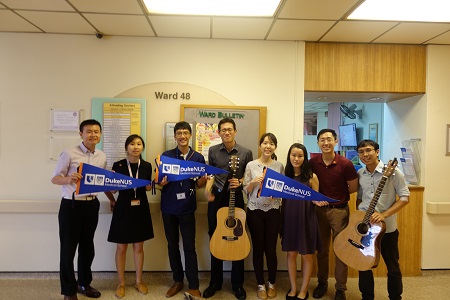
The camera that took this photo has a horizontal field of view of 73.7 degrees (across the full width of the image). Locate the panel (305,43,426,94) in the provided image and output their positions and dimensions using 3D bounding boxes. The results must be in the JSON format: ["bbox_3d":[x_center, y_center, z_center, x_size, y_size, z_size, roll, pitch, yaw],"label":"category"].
[{"bbox_3d":[1.604,-0.931,3.437,1.411,0.552,0.050,1,1,-3],"label":"panel"}]

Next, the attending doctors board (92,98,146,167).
[{"bbox_3d":[-1.149,-0.116,3.281,0.587,0.874,0.030,1,1,-3],"label":"attending doctors board"}]

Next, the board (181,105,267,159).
[{"bbox_3d":[-0.012,-0.127,3.326,0.945,0.713,0.045,1,1,-3],"label":"board"}]

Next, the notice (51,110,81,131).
[{"bbox_3d":[-1.715,-0.317,3.259,0.303,0.220,0.015,1,1,-3],"label":"notice"}]

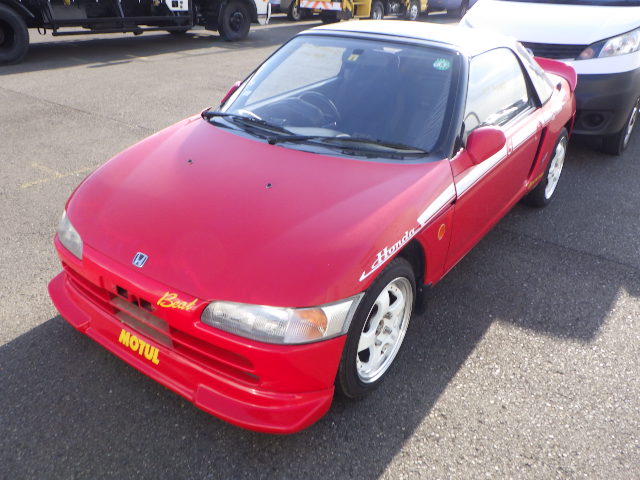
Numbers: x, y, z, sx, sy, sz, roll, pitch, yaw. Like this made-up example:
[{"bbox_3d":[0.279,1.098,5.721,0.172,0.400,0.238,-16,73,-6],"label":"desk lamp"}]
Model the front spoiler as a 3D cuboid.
[{"bbox_3d":[-0.573,0.334,1.854,1.350,0.180,0.320,18,31,32],"label":"front spoiler"}]

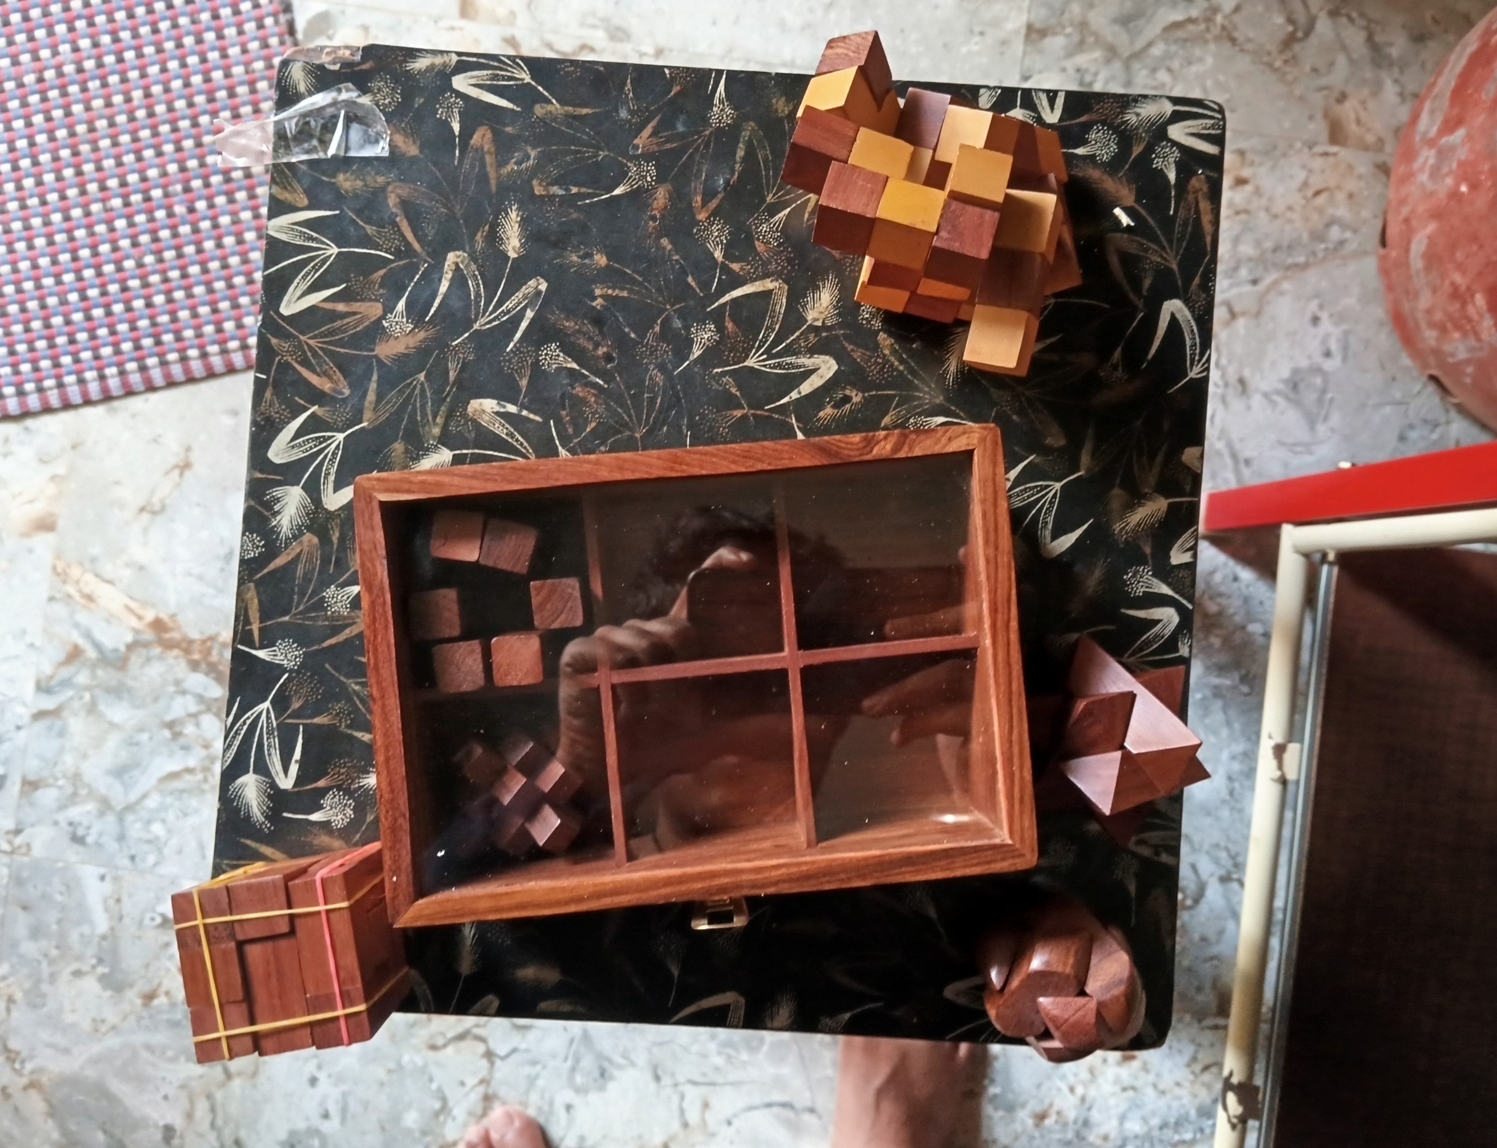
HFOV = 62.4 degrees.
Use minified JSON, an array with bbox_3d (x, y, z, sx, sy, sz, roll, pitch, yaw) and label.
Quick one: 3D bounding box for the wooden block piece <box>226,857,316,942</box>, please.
[{"bbox_3d":[-0.168,0.117,0.445,0.019,0.038,0.020,-8,89,-1],"label":"wooden block piece"}]

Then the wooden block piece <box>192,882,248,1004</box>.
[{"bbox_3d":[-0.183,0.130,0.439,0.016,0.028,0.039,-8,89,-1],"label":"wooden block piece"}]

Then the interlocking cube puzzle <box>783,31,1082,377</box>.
[{"bbox_3d":[0.071,-0.128,0.454,0.118,0.080,0.101,15,89,-1],"label":"interlocking cube puzzle"}]

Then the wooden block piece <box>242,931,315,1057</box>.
[{"bbox_3d":[-0.162,0.146,0.445,0.019,0.034,0.038,-8,89,-1],"label":"wooden block piece"}]

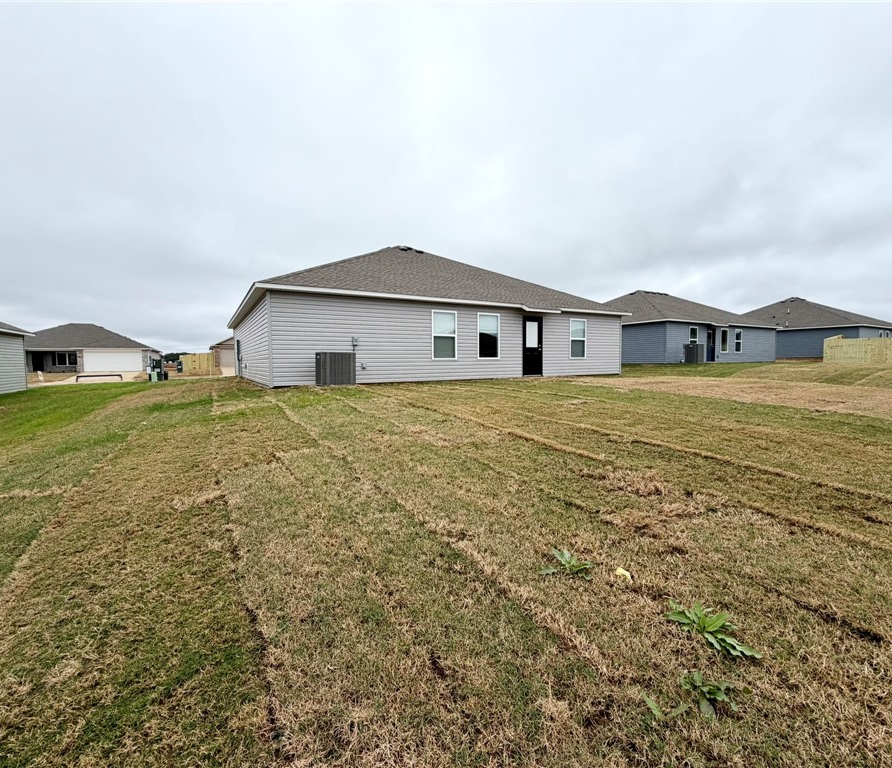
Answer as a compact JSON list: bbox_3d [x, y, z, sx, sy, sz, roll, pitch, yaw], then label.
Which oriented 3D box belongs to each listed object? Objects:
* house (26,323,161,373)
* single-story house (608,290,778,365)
[{"bbox_3d":[-41.757,-4.126,47.546,14.230,5.650,13.300,-3,4,-30],"label":"house"},{"bbox_3d":[15.177,-4.256,31.626,14.280,5.380,12.400,-3,4,-30],"label":"single-story house"}]

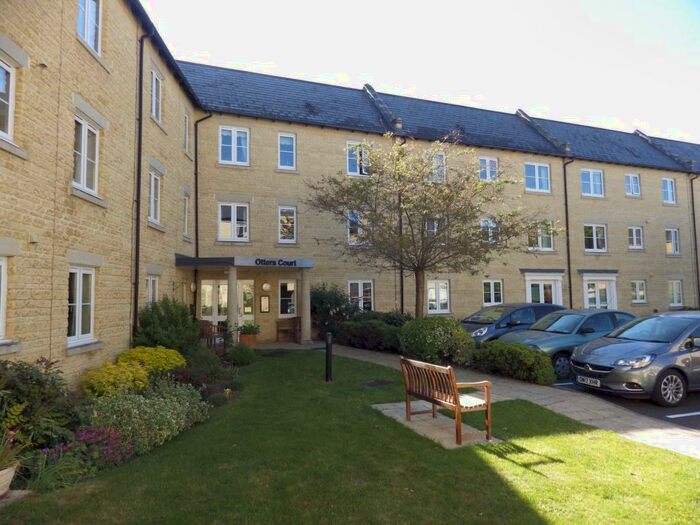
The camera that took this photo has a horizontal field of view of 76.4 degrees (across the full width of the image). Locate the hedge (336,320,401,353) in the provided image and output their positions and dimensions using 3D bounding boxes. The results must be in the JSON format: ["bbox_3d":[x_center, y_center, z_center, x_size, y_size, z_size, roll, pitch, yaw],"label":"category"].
[{"bbox_3d":[0.939,2.262,13.784,1.100,0.840,3.100,2,-5,-34],"label":"hedge"}]

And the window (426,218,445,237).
[{"bbox_3d":[3.708,-1.326,18.933,1.033,1.330,0.120,1,-4,-21],"label":"window"}]

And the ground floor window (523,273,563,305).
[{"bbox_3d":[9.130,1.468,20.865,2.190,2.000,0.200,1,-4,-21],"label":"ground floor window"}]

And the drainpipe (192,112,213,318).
[{"bbox_3d":[-5.236,-1.254,15.664,0.460,8.100,0.250,1,-4,-21],"label":"drainpipe"}]

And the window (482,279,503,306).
[{"bbox_3d":[6.327,1.368,19.722,1.040,1.090,0.120,1,-4,-21],"label":"window"}]

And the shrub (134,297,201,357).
[{"bbox_3d":[-4.396,1.642,10.741,1.450,1.600,1.350,0,-4,-4],"label":"shrub"}]

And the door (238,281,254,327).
[{"bbox_3d":[-3.699,1.719,15.900,0.563,2.137,0.120,1,-4,-21],"label":"door"}]

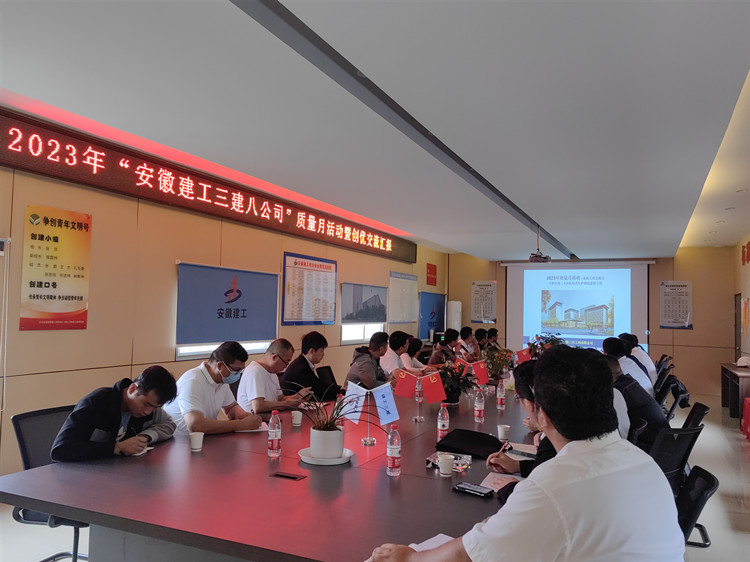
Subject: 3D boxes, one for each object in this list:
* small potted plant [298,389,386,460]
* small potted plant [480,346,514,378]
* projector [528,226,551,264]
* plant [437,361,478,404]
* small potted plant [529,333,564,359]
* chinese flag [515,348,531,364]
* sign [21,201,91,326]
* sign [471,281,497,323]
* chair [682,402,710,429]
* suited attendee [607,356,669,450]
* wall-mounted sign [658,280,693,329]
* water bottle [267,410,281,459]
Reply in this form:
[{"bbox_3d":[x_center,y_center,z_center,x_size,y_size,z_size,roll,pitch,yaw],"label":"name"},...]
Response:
[{"bbox_3d":[-0.188,0.739,3.020,0.490,0.380,0.450,1,-3,0],"label":"small potted plant"},{"bbox_3d":[1.416,0.953,6.741,0.360,0.400,0.360,0,-4,25],"label":"small potted plant"},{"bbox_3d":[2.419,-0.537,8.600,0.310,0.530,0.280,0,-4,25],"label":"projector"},{"bbox_3d":[0.705,0.879,5.060,0.380,0.360,0.360,1,-3,0],"label":"plant"},{"bbox_3d":[2.575,1.052,8.791,0.460,0.470,0.450,0,-4,25],"label":"small potted plant"},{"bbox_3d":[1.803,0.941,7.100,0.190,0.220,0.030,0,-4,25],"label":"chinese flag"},{"bbox_3d":[-2.586,-0.089,4.766,0.020,0.980,0.590,0,-3,25],"label":"sign"},{"bbox_3d":[2.557,0.508,13.750,0.600,0.985,0.020,0,-3,25],"label":"sign"},{"bbox_3d":[2.111,1.351,4.290,0.570,0.890,0.520,0,-3,23],"label":"chair"},{"bbox_3d":[1.750,1.132,4.361,0.780,1.270,0.520,-1,-4,36],"label":"suited attendee"},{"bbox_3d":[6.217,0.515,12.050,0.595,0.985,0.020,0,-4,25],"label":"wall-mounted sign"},{"bbox_3d":[-0.536,0.811,3.117,0.065,0.232,0.065,1,-3,0],"label":"water bottle"}]

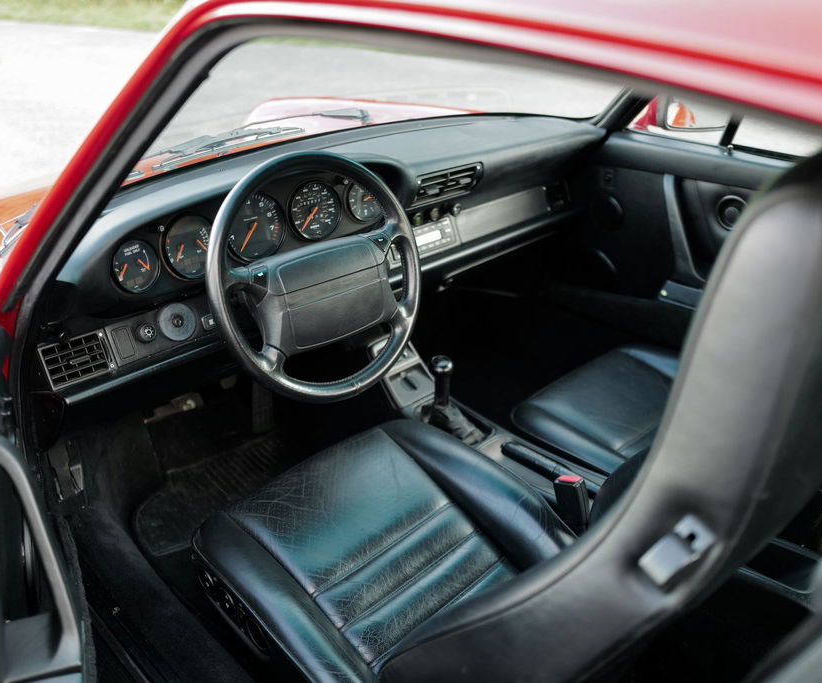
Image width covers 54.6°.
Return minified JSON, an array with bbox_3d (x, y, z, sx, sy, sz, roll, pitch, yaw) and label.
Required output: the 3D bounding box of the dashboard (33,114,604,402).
[{"bbox_3d":[-0.123,-0.275,1.586,1.335,0.295,0.345,-24,35,-38],"label":"dashboard"}]

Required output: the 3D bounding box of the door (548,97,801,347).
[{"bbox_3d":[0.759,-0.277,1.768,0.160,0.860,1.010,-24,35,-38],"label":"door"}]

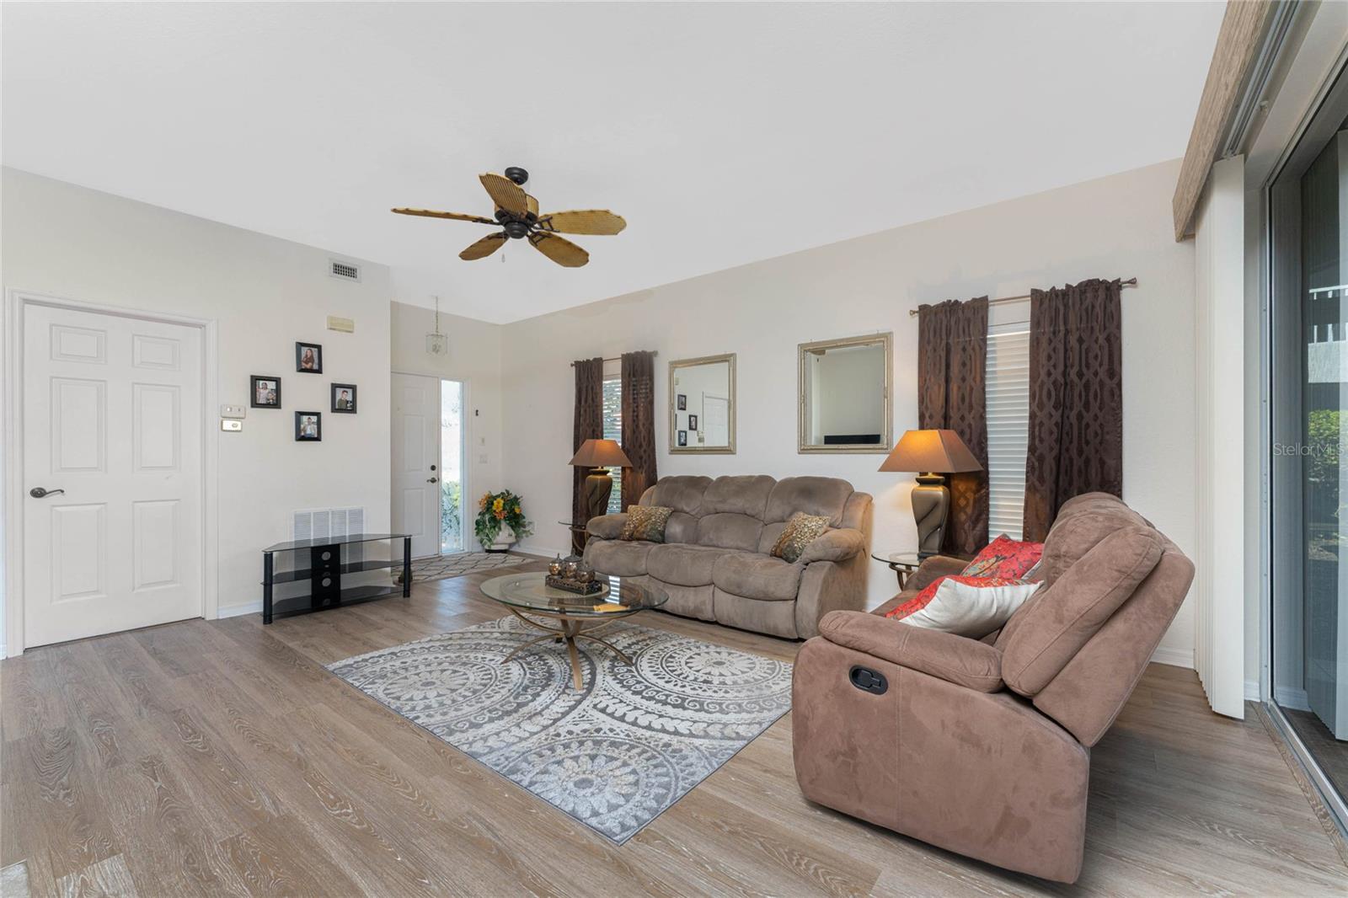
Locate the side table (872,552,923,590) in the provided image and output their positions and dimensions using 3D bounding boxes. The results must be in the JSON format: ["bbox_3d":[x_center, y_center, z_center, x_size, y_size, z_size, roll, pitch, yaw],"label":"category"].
[{"bbox_3d":[1.543,0.929,3.170,0.650,0.550,0.650,0,0,37],"label":"side table"}]

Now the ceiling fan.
[{"bbox_3d":[-0.900,-1.370,2.980,1.250,0.400,1.250,0,0,36],"label":"ceiling fan"}]

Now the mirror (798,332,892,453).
[{"bbox_3d":[1.264,-0.390,3.904,0.703,0.862,0.030,0,0,36],"label":"mirror"}]

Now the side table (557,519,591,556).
[{"bbox_3d":[-0.700,0.934,4.870,0.650,0.550,0.650,0,0,37],"label":"side table"}]

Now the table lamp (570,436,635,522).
[{"bbox_3d":[-0.685,0.297,4.870,0.445,0.765,0.445,0,0,-36],"label":"table lamp"}]

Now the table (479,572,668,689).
[{"bbox_3d":[-0.580,0.992,2.915,1.155,0.427,0.715,0,0,29],"label":"table"}]

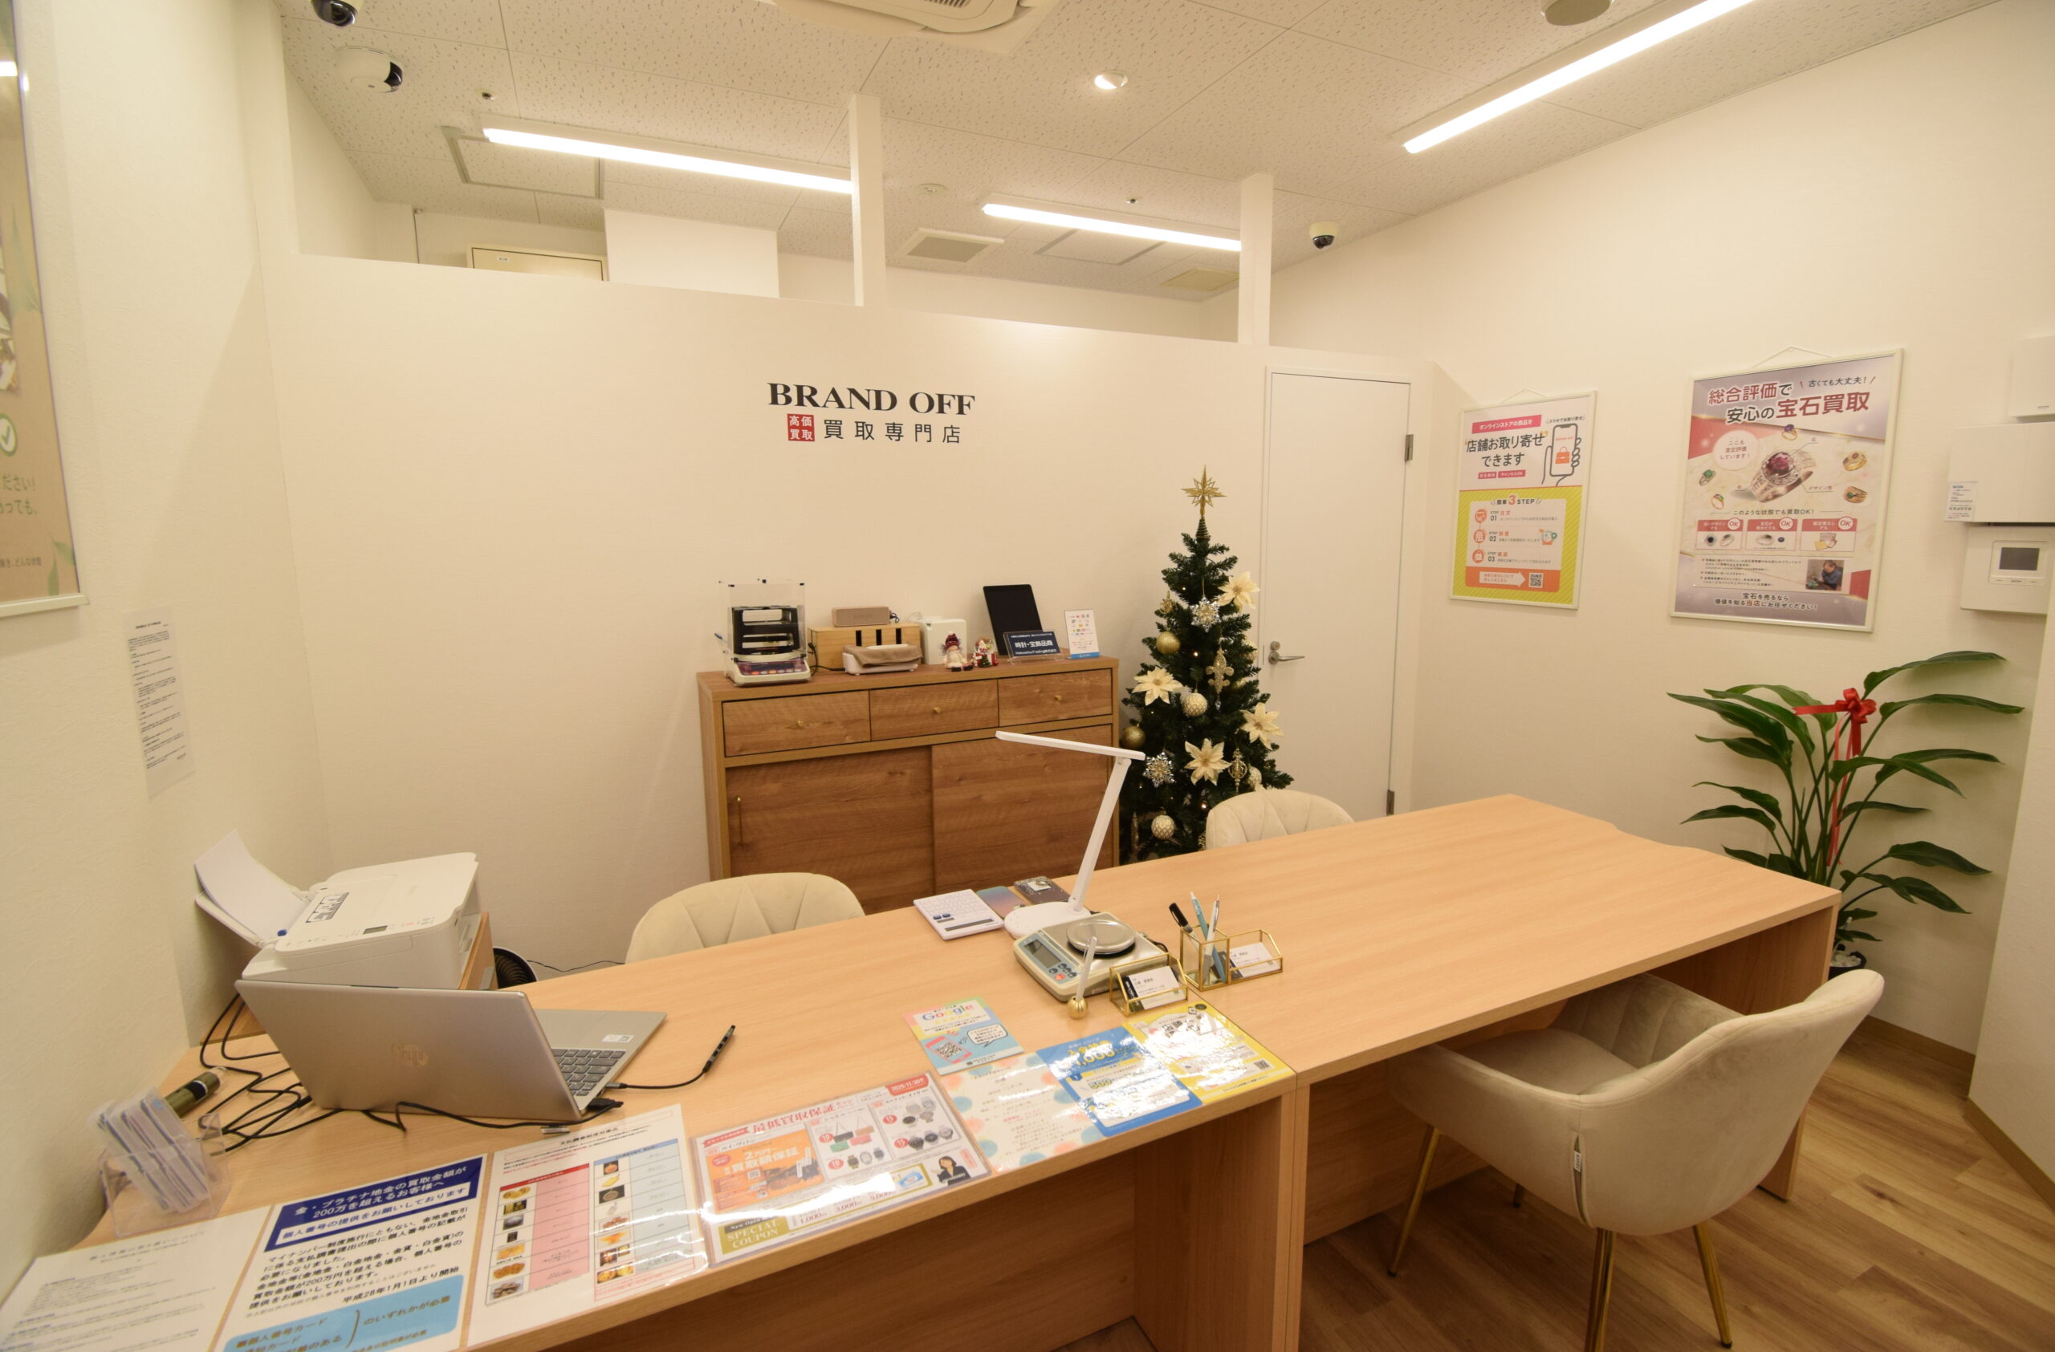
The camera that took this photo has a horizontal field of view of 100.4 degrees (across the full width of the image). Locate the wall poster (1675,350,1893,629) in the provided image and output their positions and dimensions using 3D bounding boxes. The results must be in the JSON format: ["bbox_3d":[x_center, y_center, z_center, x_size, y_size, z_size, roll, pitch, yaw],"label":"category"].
[{"bbox_3d":[2.294,-0.549,2.631,0.020,0.770,0.520,-6,11,-27],"label":"wall poster"}]

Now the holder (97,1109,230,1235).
[{"bbox_3d":[-0.989,0.573,0.986,0.090,0.101,0.059,-5,10,-25],"label":"holder"}]

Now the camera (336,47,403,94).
[{"bbox_3d":[-1.823,-1.661,2.360,0.150,0.088,0.150,-4,10,-18],"label":"camera"}]

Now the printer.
[{"bbox_3d":[-1.317,0.446,1.676,0.380,0.296,0.391,-5,10,-25],"label":"printer"}]

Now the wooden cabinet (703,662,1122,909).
[{"bbox_3d":[-0.342,0.484,2.802,1.250,1.045,0.345,-5,11,-23],"label":"wooden cabinet"}]

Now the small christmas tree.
[{"bbox_3d":[0.589,0.155,2.889,0.729,1.671,0.694,-5,10,-25],"label":"small christmas tree"}]

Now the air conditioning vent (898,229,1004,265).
[{"bbox_3d":[-0.353,-1.918,3.848,0.395,0.031,0.391,-5,10,-25],"label":"air conditioning vent"}]

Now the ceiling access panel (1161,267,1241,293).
[{"bbox_3d":[0.922,-2.112,4.589,0.340,0.025,0.340,-5,11,-23],"label":"ceiling access panel"}]

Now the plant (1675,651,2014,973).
[{"bbox_3d":[2.128,0.487,2.340,0.534,1.163,0.723,-5,10,-25],"label":"plant"}]

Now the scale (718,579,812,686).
[{"bbox_3d":[-0.754,-0.131,2.445,0.221,0.273,0.234,-5,10,-25],"label":"scale"}]

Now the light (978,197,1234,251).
[{"bbox_3d":[0.380,-1.923,3.646,1.250,0.060,0.150,-5,11,-23],"label":"light"}]

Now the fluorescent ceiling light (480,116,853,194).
[{"bbox_3d":[-1.157,-1.790,2.980,1.240,0.060,0.150,-5,11,-23],"label":"fluorescent ceiling light"}]

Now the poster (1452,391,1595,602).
[{"bbox_3d":[1.867,-0.655,3.274,0.021,0.758,0.518,-5,10,-25],"label":"poster"}]

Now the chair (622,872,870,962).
[{"bbox_3d":[-0.472,0.834,1.583,0.550,0.780,0.570,-4,11,-19],"label":"chair"}]

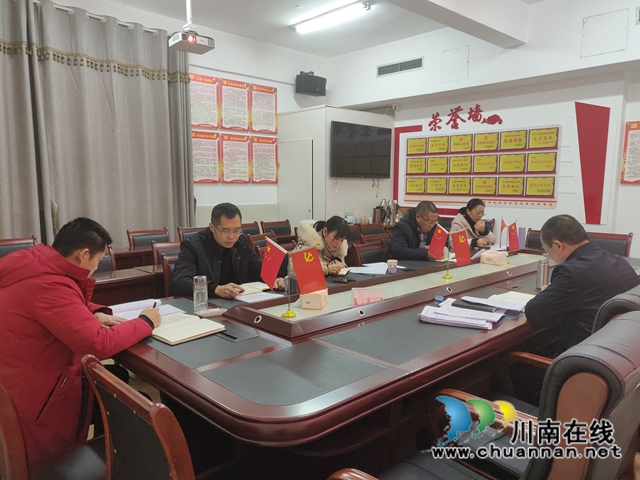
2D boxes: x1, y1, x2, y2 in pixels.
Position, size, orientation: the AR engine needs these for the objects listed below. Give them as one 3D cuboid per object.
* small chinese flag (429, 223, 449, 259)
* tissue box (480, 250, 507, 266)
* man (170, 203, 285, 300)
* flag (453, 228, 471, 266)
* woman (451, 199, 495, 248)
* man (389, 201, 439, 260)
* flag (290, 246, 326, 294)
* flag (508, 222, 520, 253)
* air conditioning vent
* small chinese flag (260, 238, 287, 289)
[{"bbox_3d":[0.793,0.023,3.114,0.010,0.206,0.139,-3,27,-25],"label":"small chinese flag"},{"bbox_3d":[1.345,0.144,3.568,0.100,0.080,0.175,-6,9,-43],"label":"tissue box"},{"bbox_3d":[-0.647,0.414,2.900,0.610,1.290,0.720,-5,9,-38],"label":"man"},{"bbox_3d":[0.893,0.049,2.900,0.010,0.206,0.139,-3,-11,-25],"label":"flag"},{"bbox_3d":[1.581,0.203,4.899,0.490,1.240,0.670,-6,9,-43],"label":"woman"},{"bbox_3d":[0.834,0.287,4.180,0.560,1.250,0.720,-6,9,-43],"label":"man"},{"bbox_3d":[-0.051,0.141,2.039,0.139,0.200,0.010,-17,-5,37],"label":"flag"},{"bbox_3d":[1.475,-0.017,3.488,0.010,0.206,0.139,0,-10,-3],"label":"flag"},{"bbox_3d":[1.199,-2.574,6.914,0.040,0.150,0.860,-6,9,-43],"label":"air conditioning vent"},{"bbox_3d":[-0.233,0.120,2.195,0.010,0.206,0.139,-7,31,-46],"label":"small chinese flag"}]

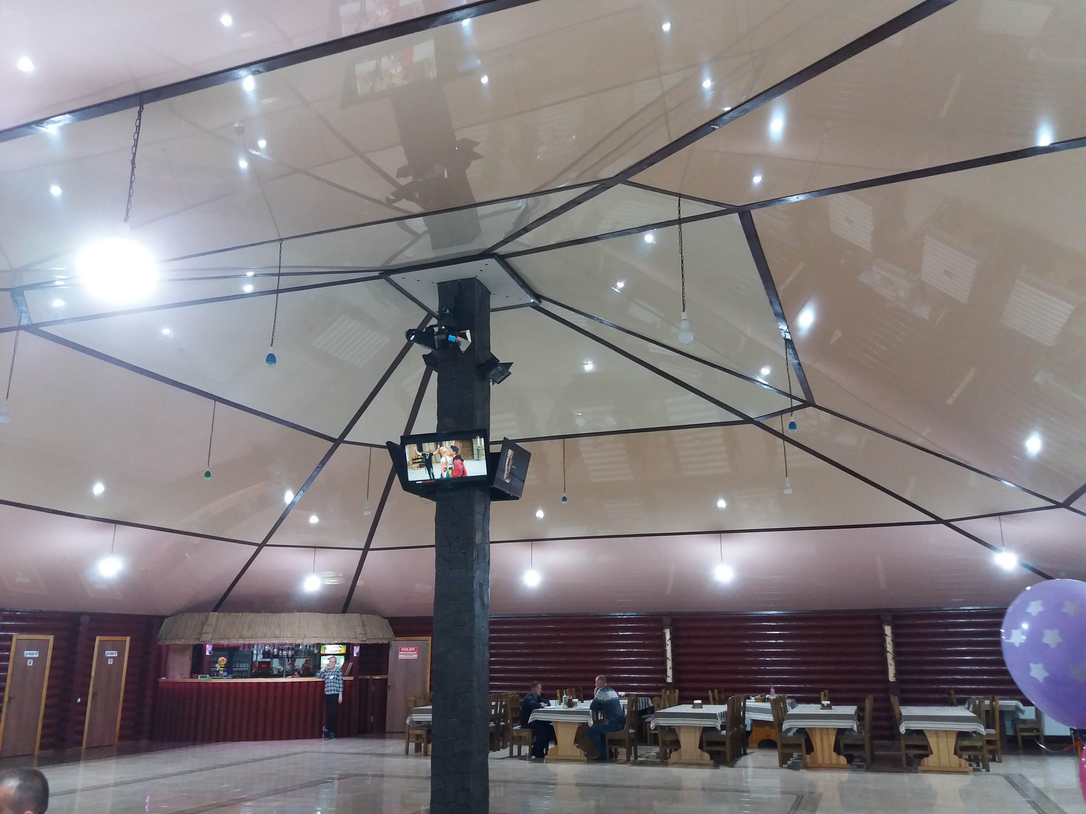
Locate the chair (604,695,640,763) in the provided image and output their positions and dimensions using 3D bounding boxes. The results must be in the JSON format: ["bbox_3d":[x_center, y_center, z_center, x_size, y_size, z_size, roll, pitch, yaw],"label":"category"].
[{"bbox_3d":[1.279,5.271,14.411,0.480,1.000,0.450,-6,-17,19],"label":"chair"}]

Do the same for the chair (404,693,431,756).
[{"bbox_3d":[-2.135,5.648,15.648,0.480,1.000,0.450,-6,-17,19],"label":"chair"}]

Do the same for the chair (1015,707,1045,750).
[{"bbox_3d":[8.726,5.632,15.835,0.470,0.980,0.450,-6,-17,19],"label":"chair"}]

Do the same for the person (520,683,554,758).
[{"bbox_3d":[-0.085,5.354,15.088,0.650,1.230,0.500,-6,-17,19],"label":"person"}]

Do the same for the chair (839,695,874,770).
[{"bbox_3d":[4.685,4.839,13.114,0.500,1.000,0.430,-6,-16,19],"label":"chair"}]

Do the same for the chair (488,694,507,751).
[{"bbox_3d":[-0.941,5.841,16.356,0.480,1.000,0.450,-6,-17,19],"label":"chair"}]

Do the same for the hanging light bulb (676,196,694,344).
[{"bbox_3d":[0.881,-0.871,5.538,0.088,0.993,0.088,-6,-16,19],"label":"hanging light bulb"}]

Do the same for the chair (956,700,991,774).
[{"bbox_3d":[6.278,4.841,13.013,0.480,0.990,0.450,-6,-17,19],"label":"chair"}]

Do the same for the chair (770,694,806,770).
[{"bbox_3d":[3.727,4.904,13.338,0.500,1.000,0.430,-6,-16,19],"label":"chair"}]

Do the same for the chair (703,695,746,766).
[{"bbox_3d":[2.745,5.014,13.725,0.500,1.000,0.430,-6,-16,19],"label":"chair"}]

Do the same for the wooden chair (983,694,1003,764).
[{"bbox_3d":[6.980,5.112,14.000,0.480,1.000,0.450,-6,-17,19],"label":"wooden chair"}]

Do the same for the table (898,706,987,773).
[{"bbox_3d":[6.093,5.100,13.515,1.030,0.770,2.100,-6,-17,19],"label":"table"}]

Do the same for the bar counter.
[{"bbox_3d":[-5.597,5.955,17.329,3.750,1.160,0.800,3,-16,-11],"label":"bar counter"}]

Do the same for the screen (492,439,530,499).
[{"bbox_3d":[-0.337,0.618,8.849,0.080,0.485,0.830,9,-11,23],"label":"screen"}]

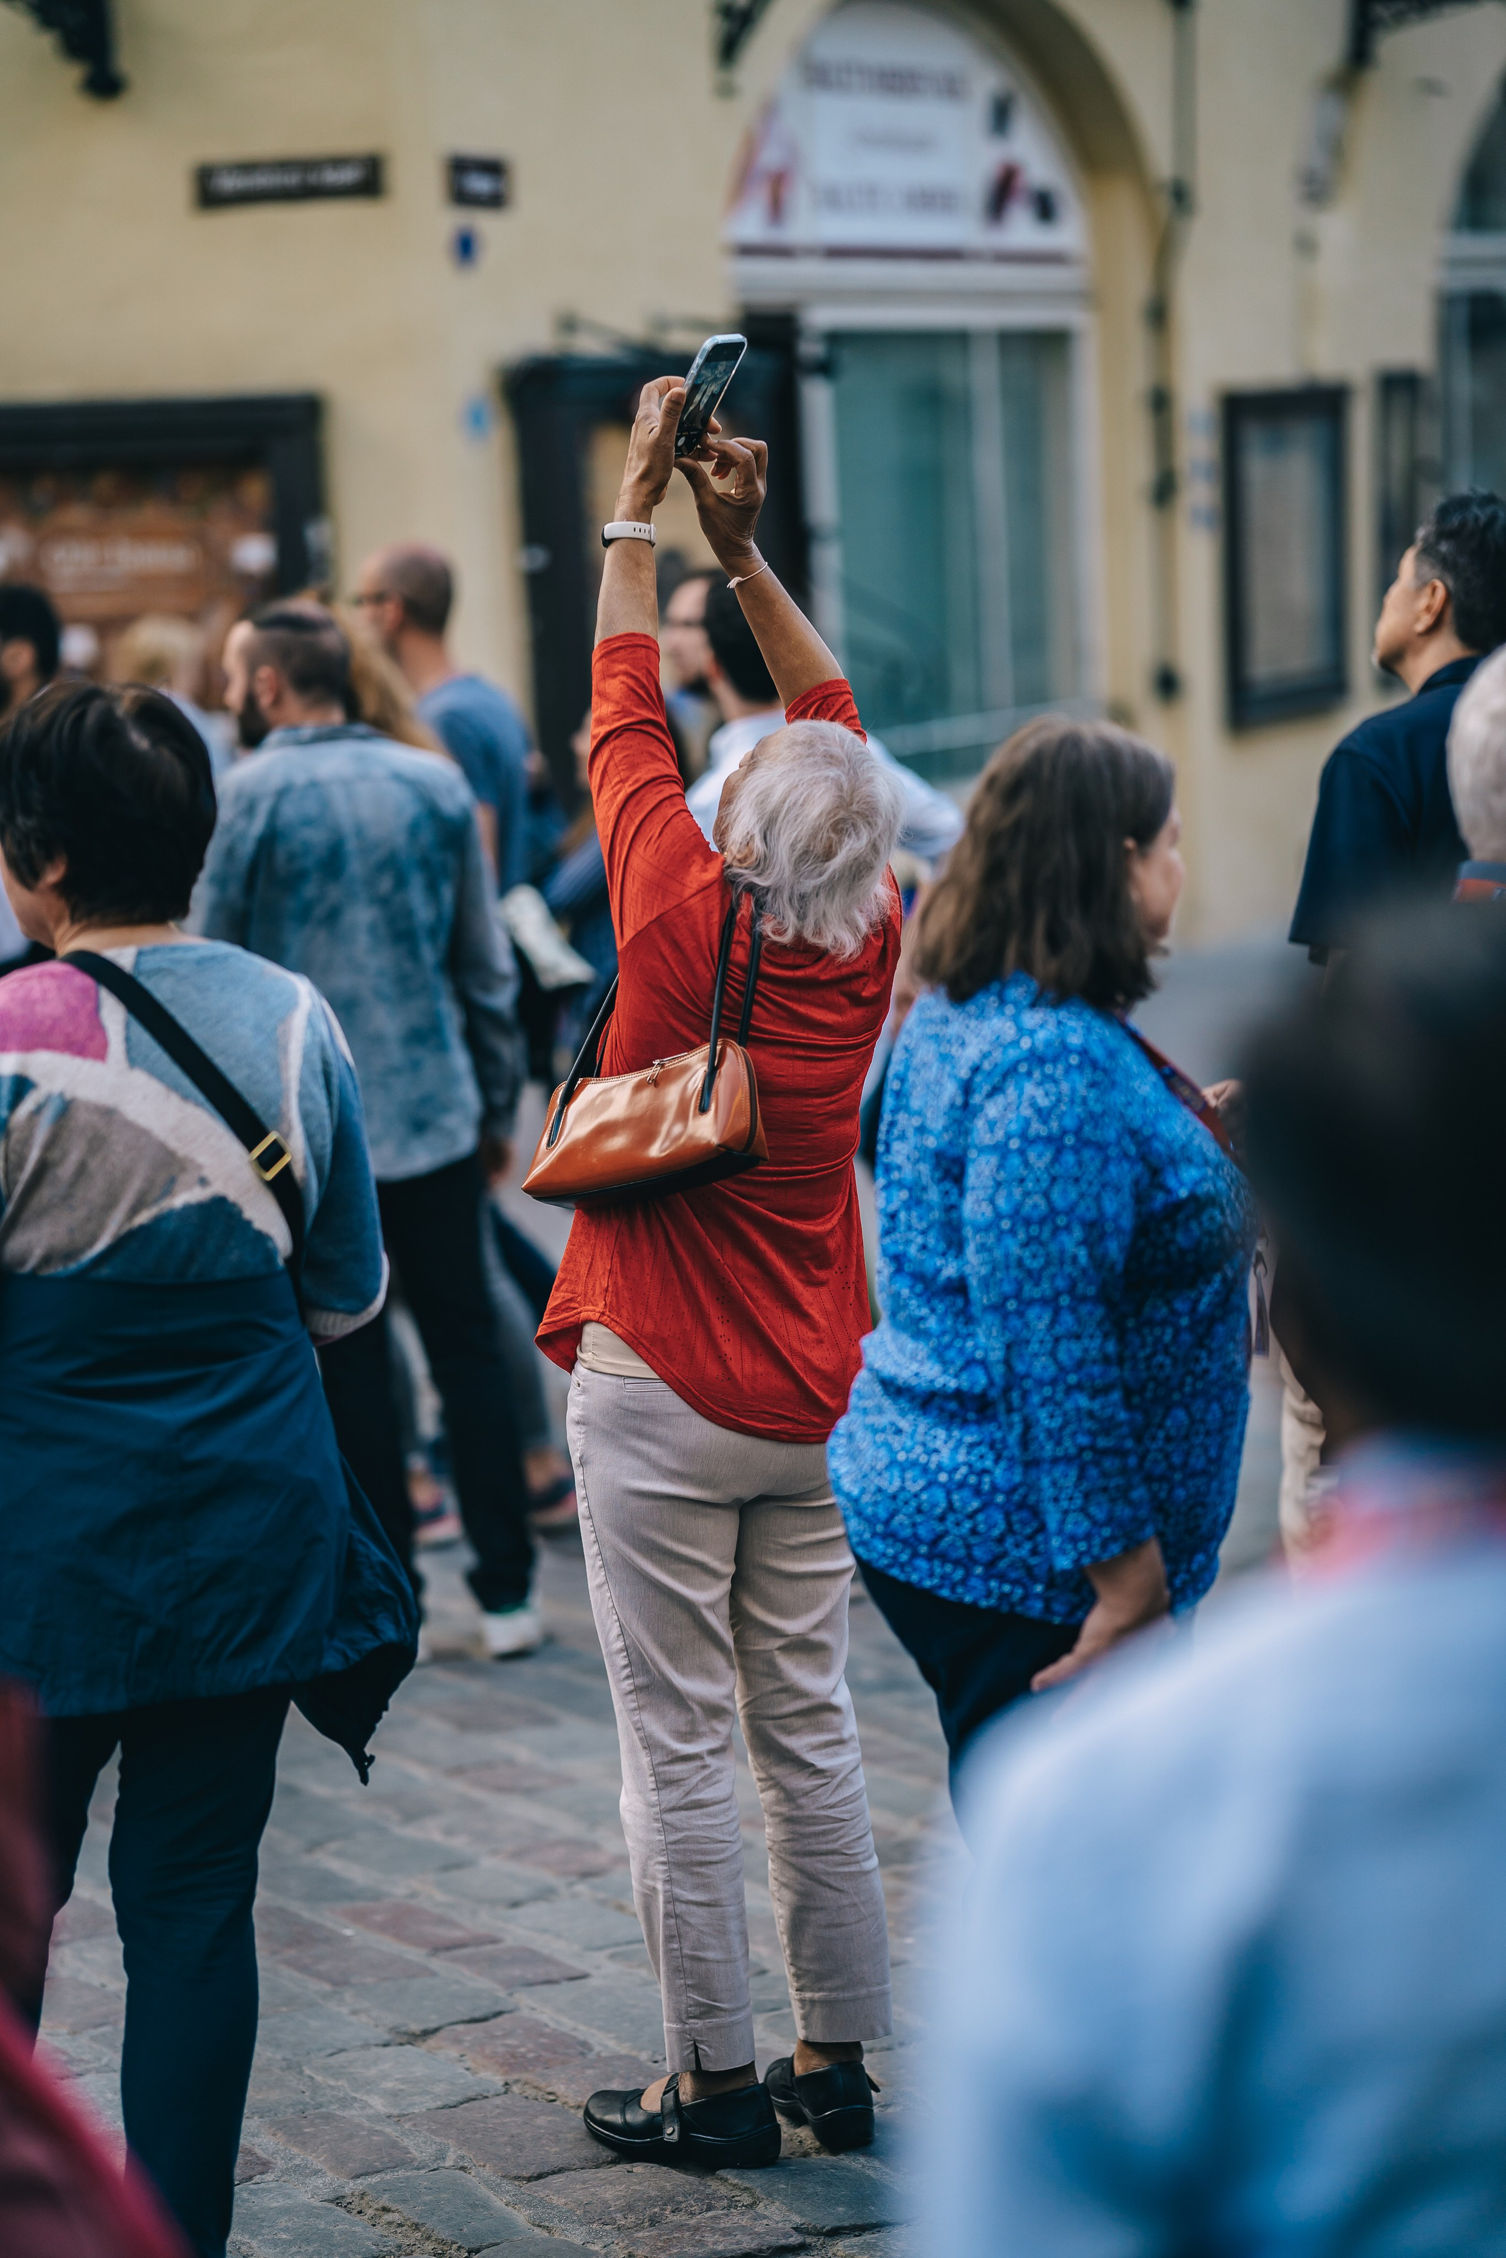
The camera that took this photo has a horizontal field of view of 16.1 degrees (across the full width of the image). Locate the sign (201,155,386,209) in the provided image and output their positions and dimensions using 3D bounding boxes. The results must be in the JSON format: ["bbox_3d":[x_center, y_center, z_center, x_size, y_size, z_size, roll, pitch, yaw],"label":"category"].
[{"bbox_3d":[-1.964,-4.020,22.600,0.850,0.195,0.030,0,5,17],"label":"sign"}]

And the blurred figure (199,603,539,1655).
[{"bbox_3d":[-0.626,0.018,8.750,0.560,1.740,0.380,-3,5,-21],"label":"blurred figure"}]

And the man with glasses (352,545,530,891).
[{"bbox_3d":[-0.617,-0.274,10.900,0.360,1.820,0.500,2,6,37],"label":"man with glasses"}]

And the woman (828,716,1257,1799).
[{"bbox_3d":[0.278,0.405,5.050,0.410,1.580,0.500,-3,5,-25],"label":"woman"}]

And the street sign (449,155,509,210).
[{"bbox_3d":[-1.163,-4.008,22.600,0.030,0.210,0.350,4,7,45],"label":"street sign"}]

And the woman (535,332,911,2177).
[{"bbox_3d":[-0.037,0.166,5.900,0.430,1.965,0.470,-4,6,-30],"label":"woman"}]

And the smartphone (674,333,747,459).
[{"bbox_3d":[-0.061,-0.822,6.000,0.011,0.149,0.073,33,17,27],"label":"smartphone"}]

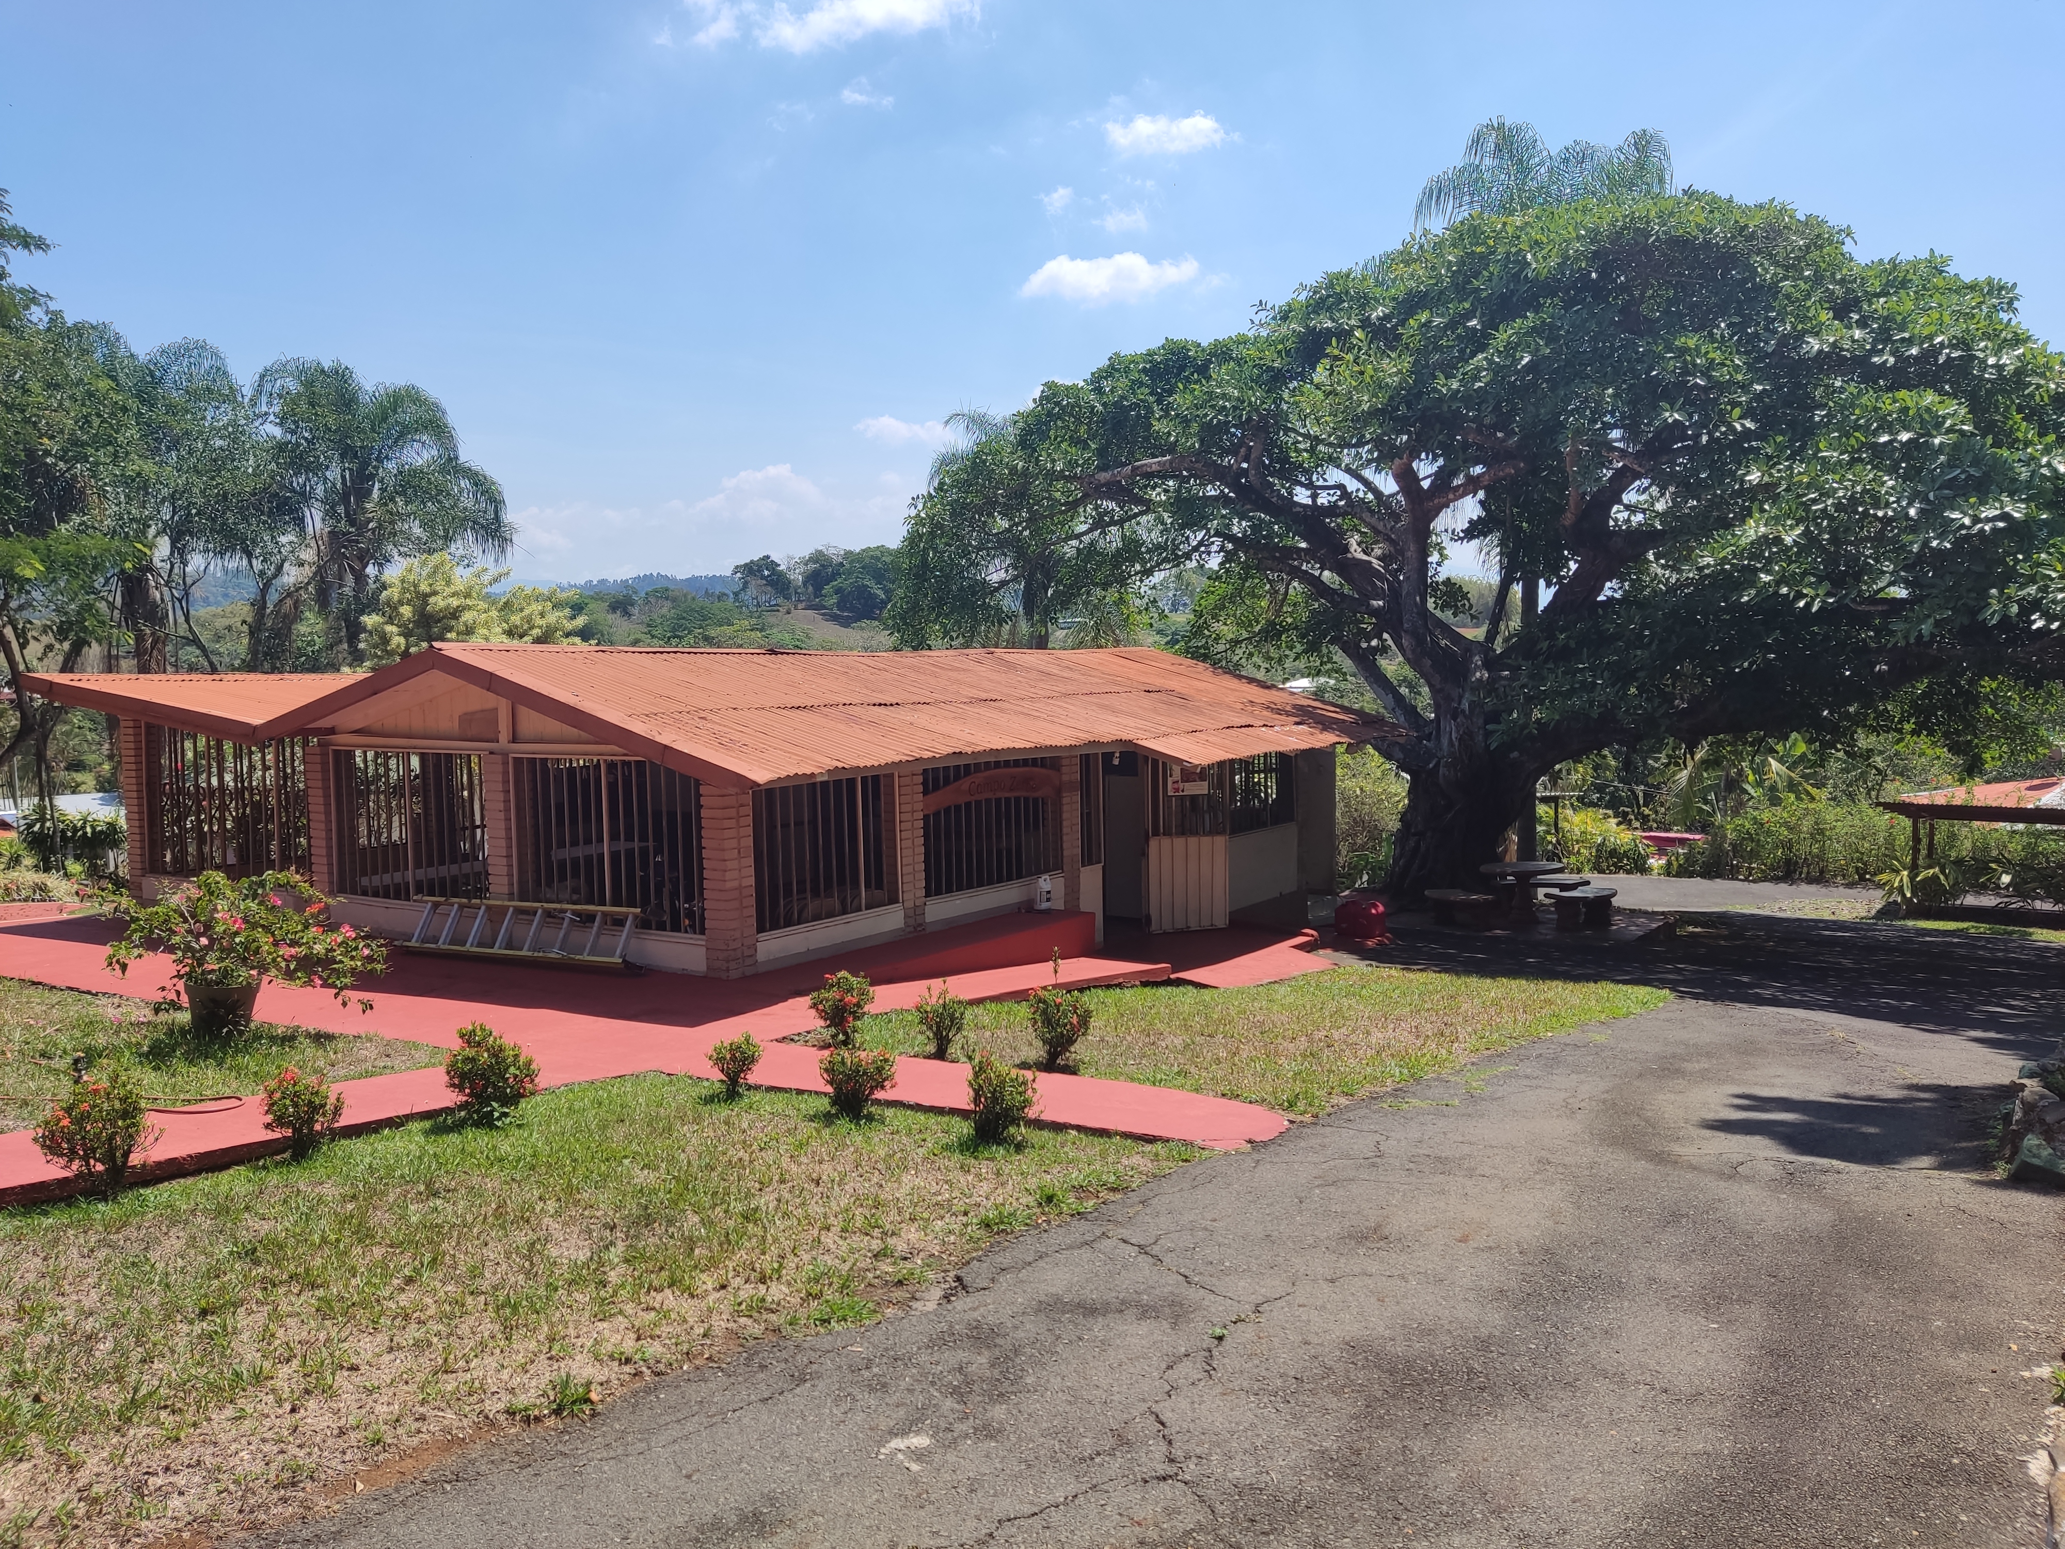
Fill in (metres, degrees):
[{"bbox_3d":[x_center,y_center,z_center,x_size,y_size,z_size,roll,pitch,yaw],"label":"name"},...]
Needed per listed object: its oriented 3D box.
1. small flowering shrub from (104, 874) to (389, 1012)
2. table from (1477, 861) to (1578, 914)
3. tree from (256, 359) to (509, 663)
[{"bbox_3d":[-5.326,1.142,10.100,1.800,0.920,1.450,-4,6,-28],"label":"small flowering shrub"},{"bbox_3d":[6.423,1.550,19.500,1.120,0.740,1.120,1,5,18],"label":"table"},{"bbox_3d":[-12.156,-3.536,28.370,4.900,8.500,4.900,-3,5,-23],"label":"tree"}]

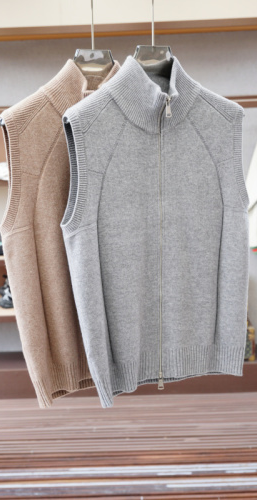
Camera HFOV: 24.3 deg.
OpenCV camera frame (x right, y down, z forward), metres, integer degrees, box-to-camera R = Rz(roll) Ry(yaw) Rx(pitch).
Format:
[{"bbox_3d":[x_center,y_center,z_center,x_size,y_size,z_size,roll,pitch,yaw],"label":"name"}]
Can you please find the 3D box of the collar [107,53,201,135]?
[{"bbox_3d":[0.052,-0.326,1.250,0.195,0.155,0.135,-3,7,-17],"label":"collar"}]

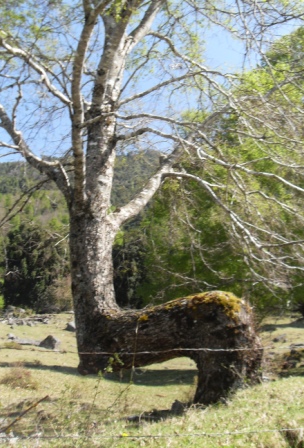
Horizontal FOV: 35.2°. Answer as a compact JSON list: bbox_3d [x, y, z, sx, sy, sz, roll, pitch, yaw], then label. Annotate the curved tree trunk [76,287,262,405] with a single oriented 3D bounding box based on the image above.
[{"bbox_3d":[0.290,1.733,7.085,2.638,1.540,0.950,-2,-9,14],"label":"curved tree trunk"}]

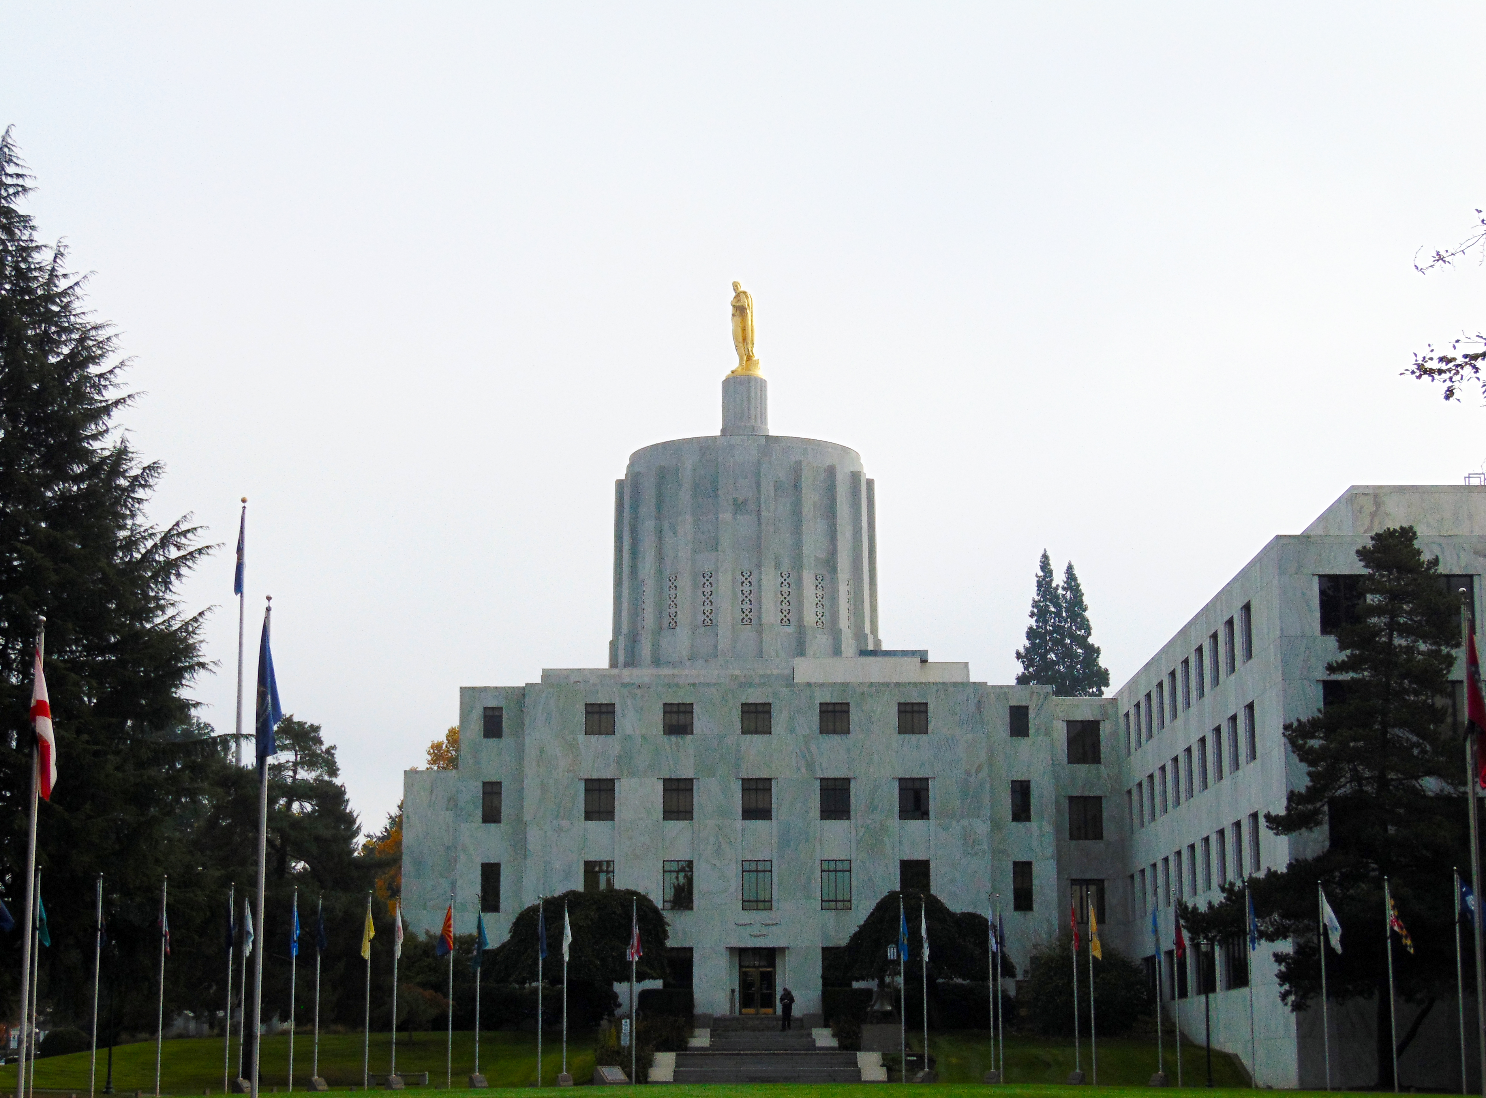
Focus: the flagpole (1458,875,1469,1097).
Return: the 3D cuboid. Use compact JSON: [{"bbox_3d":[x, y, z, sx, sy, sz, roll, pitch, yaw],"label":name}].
[{"bbox_3d":[19.873,11.961,84.351,0.100,6.200,0.100,0,-10,0],"label":"flagpole"}]

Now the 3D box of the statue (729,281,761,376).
[{"bbox_3d":[0.170,-14.590,202.612,2.150,6.691,2.150,3,-11,-20],"label":"statue"}]

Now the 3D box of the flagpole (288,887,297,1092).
[{"bbox_3d":[-13.779,13.476,93.400,0.100,6.200,0.100,0,-10,0],"label":"flagpole"}]

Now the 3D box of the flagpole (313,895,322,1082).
[{"bbox_3d":[-13.146,13.514,94.214,0.100,5.651,0.100,0,-10,0],"label":"flagpole"}]

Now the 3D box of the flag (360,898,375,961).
[{"bbox_3d":[-11.832,12.013,96.020,0.460,1.889,0.280,0,-10,0],"label":"flag"}]

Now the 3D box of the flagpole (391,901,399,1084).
[{"bbox_3d":[-11.035,13.941,96.674,0.100,5.688,0.100,0,-10,0],"label":"flagpole"}]

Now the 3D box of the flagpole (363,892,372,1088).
[{"bbox_3d":[-11.791,13.885,95.860,0.100,6.200,0.100,0,-10,0],"label":"flagpole"}]

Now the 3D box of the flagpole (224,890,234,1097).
[{"bbox_3d":[-15.337,13.137,91.072,0.100,6.200,0.100,0,-10,0],"label":"flagpole"}]

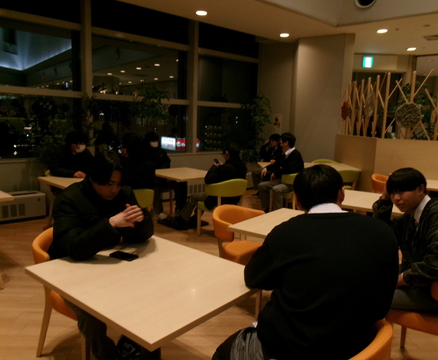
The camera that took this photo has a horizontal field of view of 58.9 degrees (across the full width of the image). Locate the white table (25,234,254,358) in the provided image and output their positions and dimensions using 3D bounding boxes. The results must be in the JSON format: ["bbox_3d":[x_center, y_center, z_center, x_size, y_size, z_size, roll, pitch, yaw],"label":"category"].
[{"bbox_3d":[-0.332,0.780,1.876,0.900,0.700,0.750,9,12,39],"label":"white table"}]

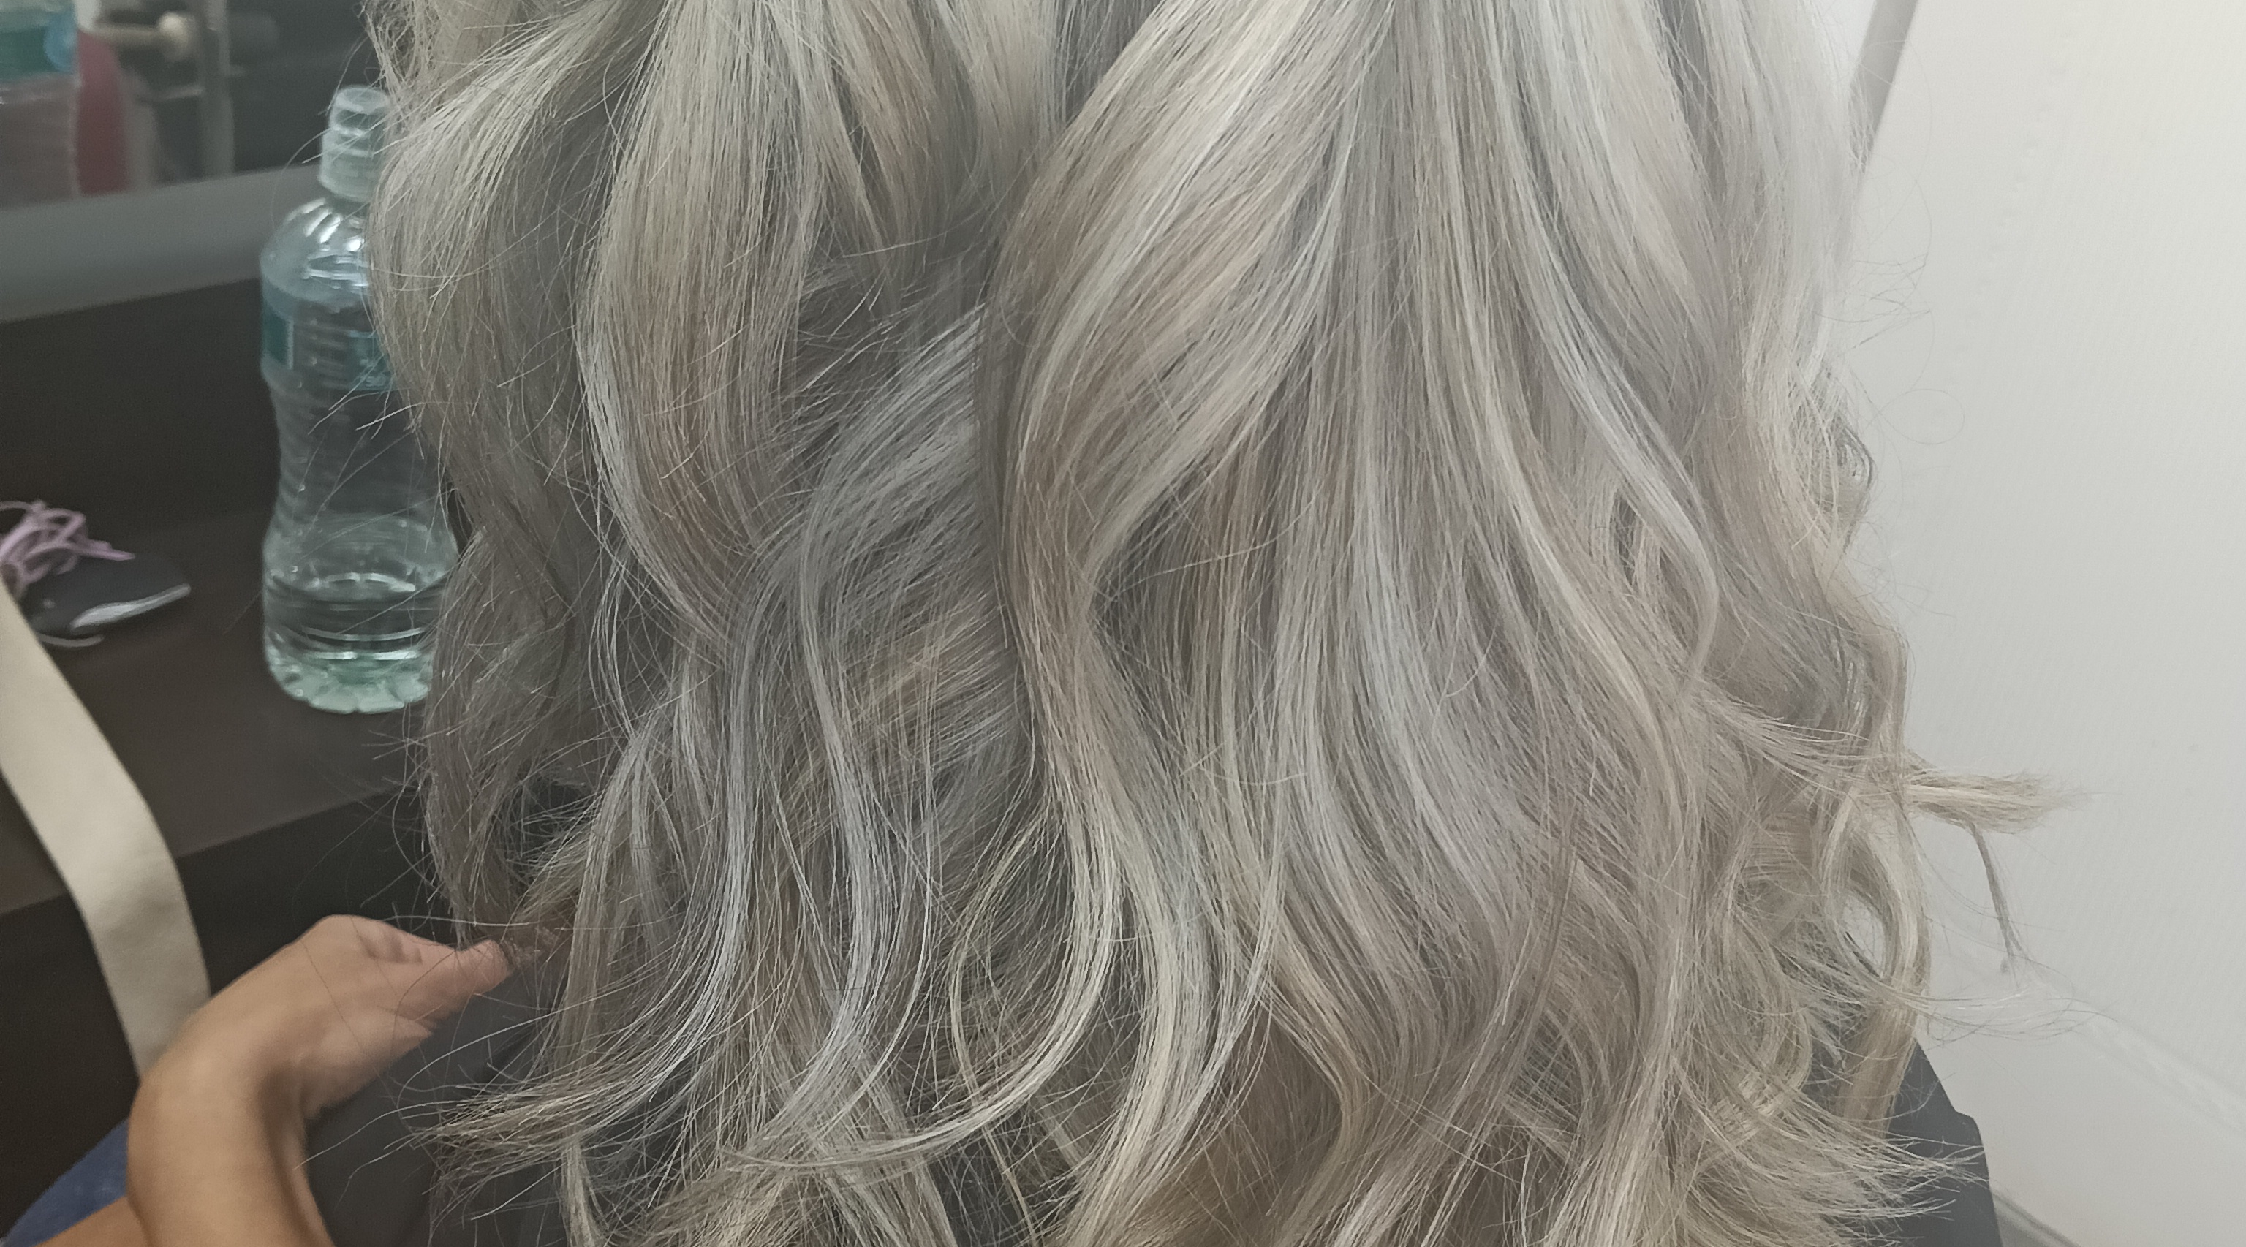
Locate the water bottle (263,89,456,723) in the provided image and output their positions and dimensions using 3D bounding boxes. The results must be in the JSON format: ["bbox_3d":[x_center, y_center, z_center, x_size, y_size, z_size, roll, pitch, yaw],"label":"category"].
[{"bbox_3d":[-0.293,-0.086,0.898,0.074,0.238,0.074,9,26,0],"label":"water bottle"}]

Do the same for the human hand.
[{"bbox_3d":[-0.259,0.136,0.755,0.140,0.075,0.085,-25,6,-13],"label":"human hand"}]

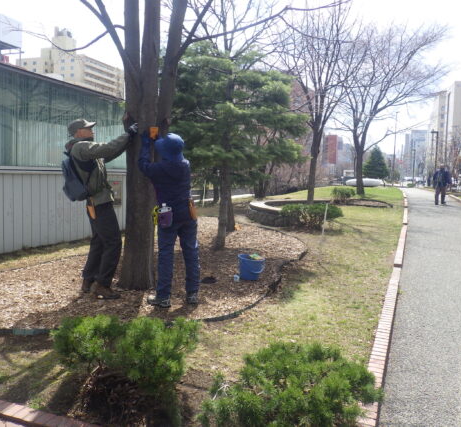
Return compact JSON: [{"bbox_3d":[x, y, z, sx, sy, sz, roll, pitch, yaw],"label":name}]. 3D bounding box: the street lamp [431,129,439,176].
[{"bbox_3d":[18.614,-4.973,42.000,0.750,5.700,0.250,2,5,17],"label":"street lamp"}]

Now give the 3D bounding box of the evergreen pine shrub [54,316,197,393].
[{"bbox_3d":[-0.594,0.815,2.680,0.780,0.440,0.620,1,5,0],"label":"evergreen pine shrub"}]

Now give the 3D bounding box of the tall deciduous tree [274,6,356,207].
[{"bbox_3d":[3.029,-4.051,16.800,3.100,7.300,3.100,1,5,0],"label":"tall deciduous tree"}]

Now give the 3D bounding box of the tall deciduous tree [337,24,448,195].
[{"bbox_3d":[7.919,-5.059,22.500,5.400,8.400,5.200,1,5,0],"label":"tall deciduous tree"}]

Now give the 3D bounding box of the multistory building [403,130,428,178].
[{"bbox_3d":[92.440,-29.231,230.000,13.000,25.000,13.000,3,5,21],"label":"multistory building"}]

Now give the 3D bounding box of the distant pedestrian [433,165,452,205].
[{"bbox_3d":[8.981,-1.216,19.500,0.720,1.740,0.450,2,5,17],"label":"distant pedestrian"}]

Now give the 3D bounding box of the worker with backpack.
[{"bbox_3d":[-1.272,-0.064,4.520,0.680,1.740,0.560,0,5,-7],"label":"worker with backpack"}]

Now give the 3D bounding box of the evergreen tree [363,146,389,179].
[{"bbox_3d":[14.175,-4.742,45.000,2.600,3.600,2.500,1,5,0],"label":"evergreen tree"}]

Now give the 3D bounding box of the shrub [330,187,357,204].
[{"bbox_3d":[4.124,-0.657,16.800,0.880,0.640,0.850,1,5,0],"label":"shrub"}]

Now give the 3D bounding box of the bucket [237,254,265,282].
[{"bbox_3d":[0.239,0.610,5.250,0.305,0.260,0.305,1,5,0],"label":"bucket"}]

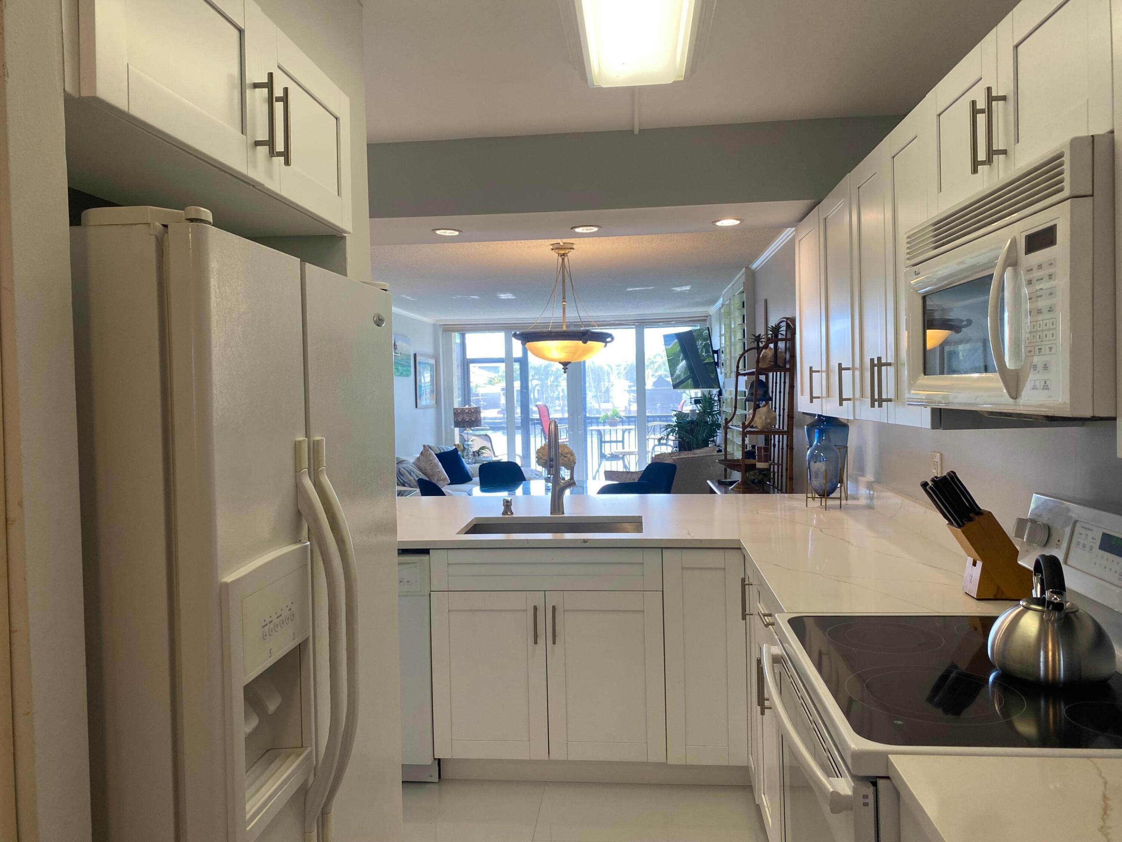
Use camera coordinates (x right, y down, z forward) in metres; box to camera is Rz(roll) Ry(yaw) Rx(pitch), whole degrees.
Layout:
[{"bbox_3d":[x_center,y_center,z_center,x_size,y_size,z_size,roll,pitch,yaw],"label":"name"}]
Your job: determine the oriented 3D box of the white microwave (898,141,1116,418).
[{"bbox_3d":[0.942,-0.221,1.575,0.400,0.410,0.755,-1,2,5],"label":"white microwave"}]

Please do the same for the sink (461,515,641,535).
[{"bbox_3d":[-0.026,0.528,3.304,0.720,0.230,0.450,-1,2,5],"label":"sink"}]

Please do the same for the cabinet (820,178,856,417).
[{"bbox_3d":[1.079,-0.394,2.802,0.325,0.753,0.441,-1,2,5],"label":"cabinet"}]

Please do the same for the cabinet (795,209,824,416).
[{"bbox_3d":[1.117,-0.410,3.241,0.325,0.753,0.440,-1,2,5],"label":"cabinet"}]

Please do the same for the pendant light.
[{"bbox_3d":[0.037,-0.754,5.642,0.675,0.865,0.675,-1,2,5],"label":"pendant light"}]

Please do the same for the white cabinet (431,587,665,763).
[{"bbox_3d":[-0.024,0.901,3.303,0.840,0.630,0.580,-1,2,5],"label":"white cabinet"}]

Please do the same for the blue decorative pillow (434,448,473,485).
[{"bbox_3d":[-1.145,0.483,9.099,0.150,0.420,0.430,-24,3,22],"label":"blue decorative pillow"}]

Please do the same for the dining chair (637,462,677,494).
[{"bbox_3d":[0.551,0.754,6.179,0.580,0.870,0.500,-2,2,-28],"label":"dining chair"}]

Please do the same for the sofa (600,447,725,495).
[{"bbox_3d":[1.097,0.690,8.066,0.850,0.870,1.050,-3,2,-33],"label":"sofa"}]

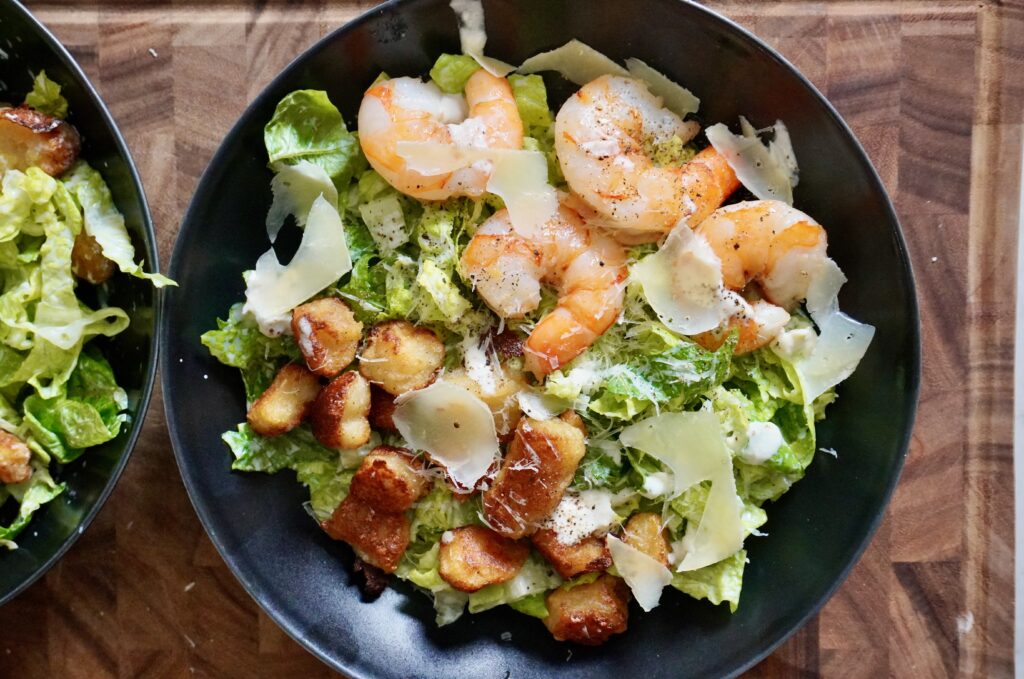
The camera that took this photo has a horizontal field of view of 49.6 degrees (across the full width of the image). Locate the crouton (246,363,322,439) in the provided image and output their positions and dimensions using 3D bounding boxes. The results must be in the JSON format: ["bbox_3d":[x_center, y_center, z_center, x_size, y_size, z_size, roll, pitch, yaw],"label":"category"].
[{"bbox_3d":[-0.073,0.021,0.364,0.014,0.019,0.027,41,93,-3],"label":"crouton"}]

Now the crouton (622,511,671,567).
[{"bbox_3d":[0.045,0.067,0.364,0.015,0.019,0.017,4,95,0],"label":"crouton"}]

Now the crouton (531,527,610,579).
[{"bbox_3d":[0.021,0.068,0.363,0.021,0.020,0.021,-33,94,2],"label":"crouton"}]

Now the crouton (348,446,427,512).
[{"bbox_3d":[-0.038,0.045,0.358,0.023,0.021,0.019,22,94,-2],"label":"crouton"}]

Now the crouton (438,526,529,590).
[{"bbox_3d":[-0.010,0.072,0.363,0.028,0.021,0.021,15,94,-1],"label":"crouton"}]

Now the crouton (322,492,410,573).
[{"bbox_3d":[-0.048,0.062,0.365,0.027,0.020,0.019,26,94,-2],"label":"crouton"}]

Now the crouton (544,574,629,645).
[{"bbox_3d":[0.025,0.090,0.370,0.027,0.022,0.021,3,95,0],"label":"crouton"}]

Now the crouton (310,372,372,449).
[{"bbox_3d":[-0.055,0.023,0.359,0.018,0.021,0.024,0,95,0],"label":"crouton"}]

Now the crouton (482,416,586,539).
[{"bbox_3d":[0.007,0.044,0.352,0.022,0.021,0.039,26,94,-2],"label":"crouton"}]

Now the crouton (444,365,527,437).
[{"bbox_3d":[-0.009,0.020,0.355,0.025,0.021,0.021,0,95,0],"label":"crouton"}]

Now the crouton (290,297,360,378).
[{"bbox_3d":[-0.058,-0.001,0.355,0.020,0.022,0.022,-27,94,2],"label":"crouton"}]

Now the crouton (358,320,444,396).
[{"bbox_3d":[-0.035,0.006,0.354,0.025,0.021,0.022,12,94,-1],"label":"crouton"}]

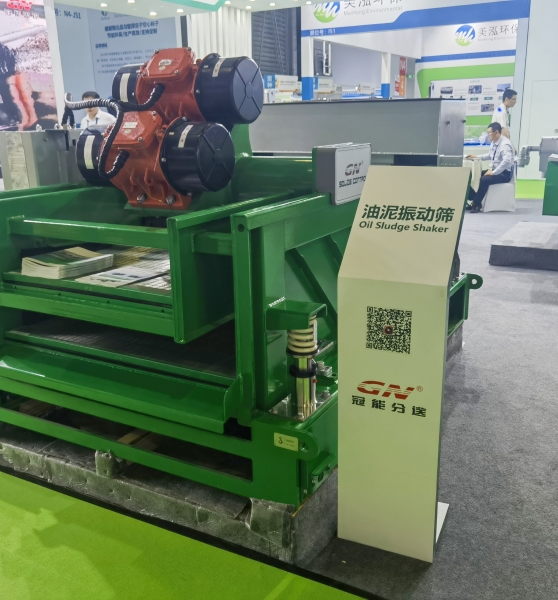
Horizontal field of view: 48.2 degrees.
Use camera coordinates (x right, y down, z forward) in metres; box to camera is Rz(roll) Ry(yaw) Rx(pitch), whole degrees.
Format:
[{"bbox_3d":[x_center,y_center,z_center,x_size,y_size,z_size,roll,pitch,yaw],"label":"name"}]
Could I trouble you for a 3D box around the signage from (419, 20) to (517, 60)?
[{"bbox_3d":[4.741,-6.553,15.747,2.388,0.872,0.100,7,17,28],"label":"signage"}]

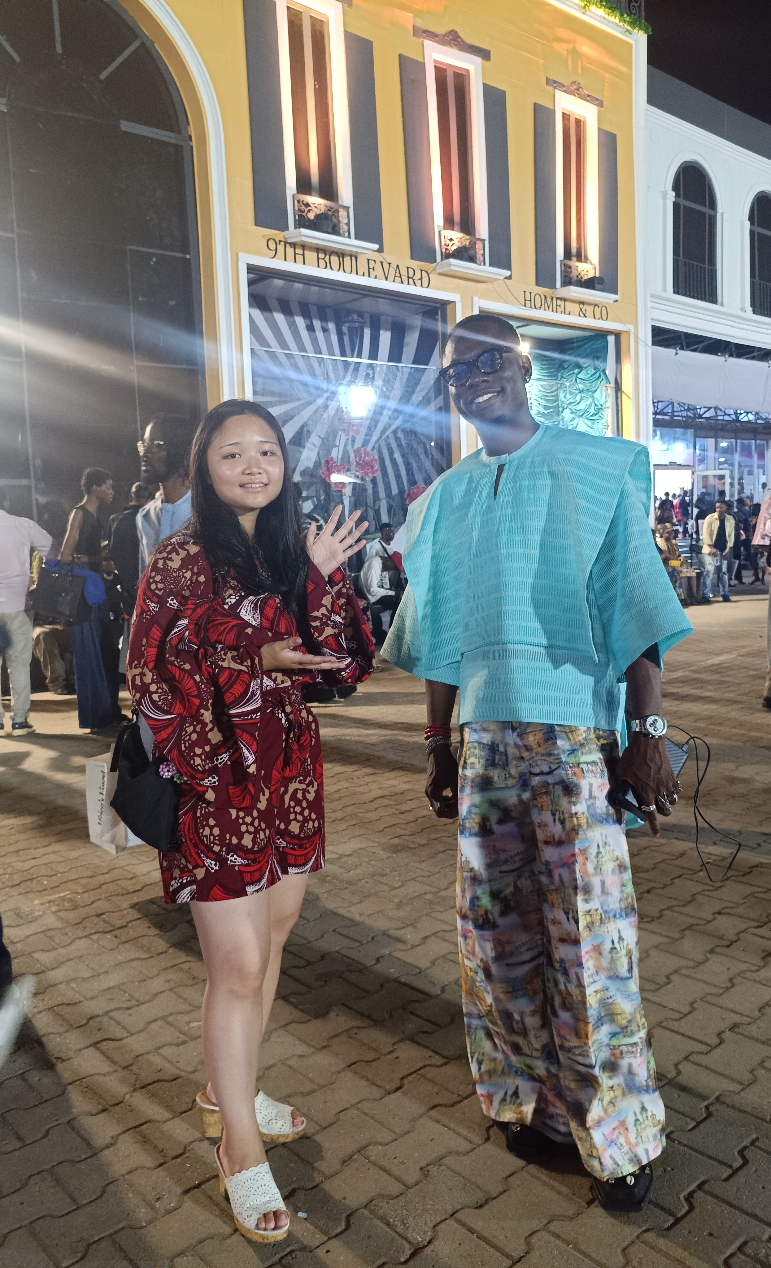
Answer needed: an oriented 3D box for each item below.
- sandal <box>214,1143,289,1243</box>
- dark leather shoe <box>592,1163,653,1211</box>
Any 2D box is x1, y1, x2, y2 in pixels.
[{"bbox_3d":[-0.278,1.106,1.919,0.092,0.110,0.240,-6,7,-31],"label":"sandal"},{"bbox_3d":[0.482,1.067,2.017,0.113,0.110,0.295,-2,6,5],"label":"dark leather shoe"}]

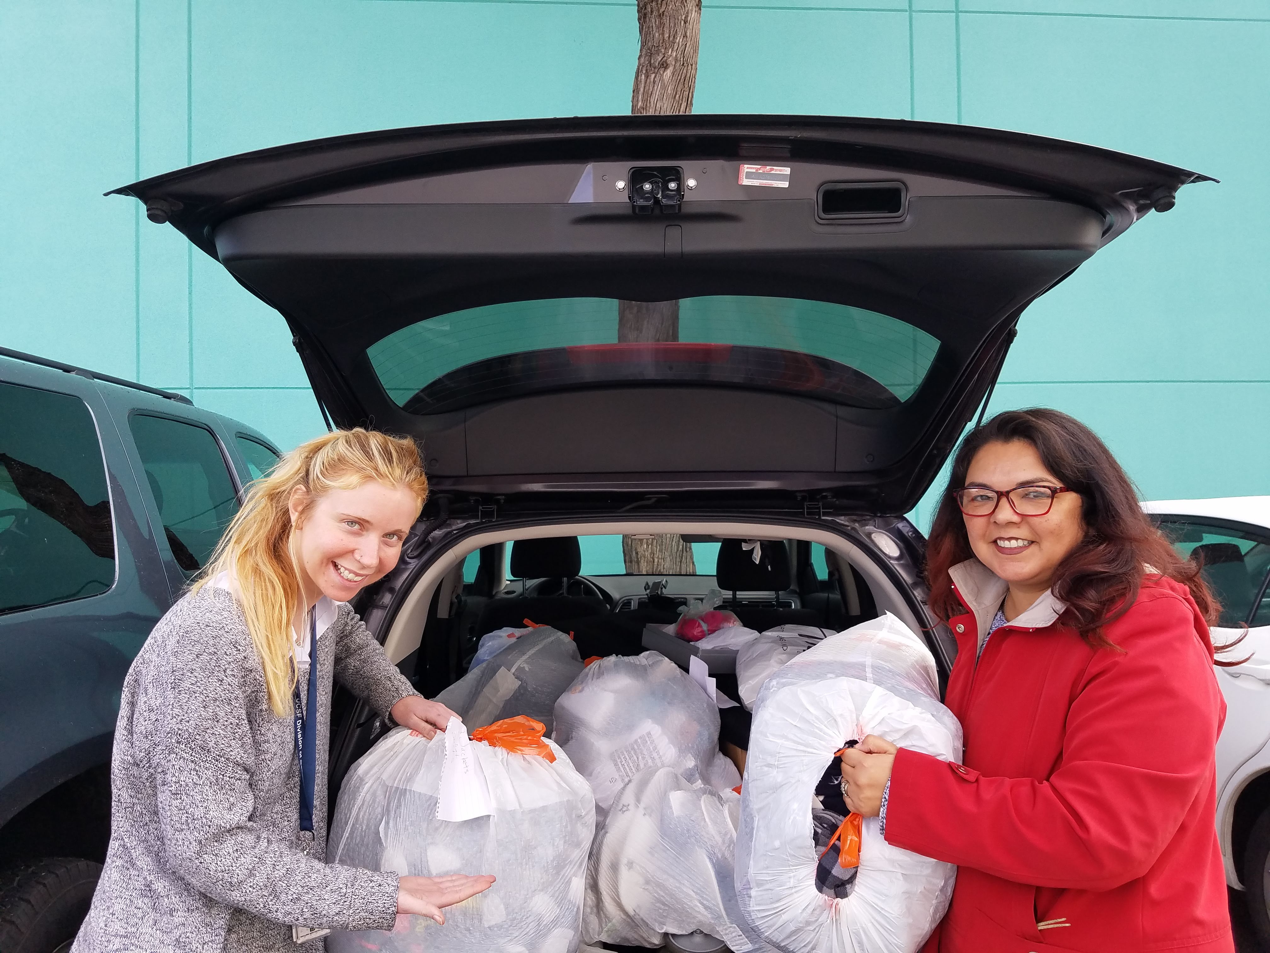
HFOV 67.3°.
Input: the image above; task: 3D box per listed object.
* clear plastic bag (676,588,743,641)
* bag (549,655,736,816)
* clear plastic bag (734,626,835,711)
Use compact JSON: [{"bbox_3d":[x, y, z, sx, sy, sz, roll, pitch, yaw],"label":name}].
[{"bbox_3d":[0.200,0.379,2.600,0.180,0.145,0.150,-1,-1,0],"label":"clear plastic bag"},{"bbox_3d":[0.018,0.550,2.000,0.380,0.380,0.360,-1,-1,0],"label":"bag"},{"bbox_3d":[0.390,0.480,2.330,0.270,0.230,0.260,-1,-1,0],"label":"clear plastic bag"}]

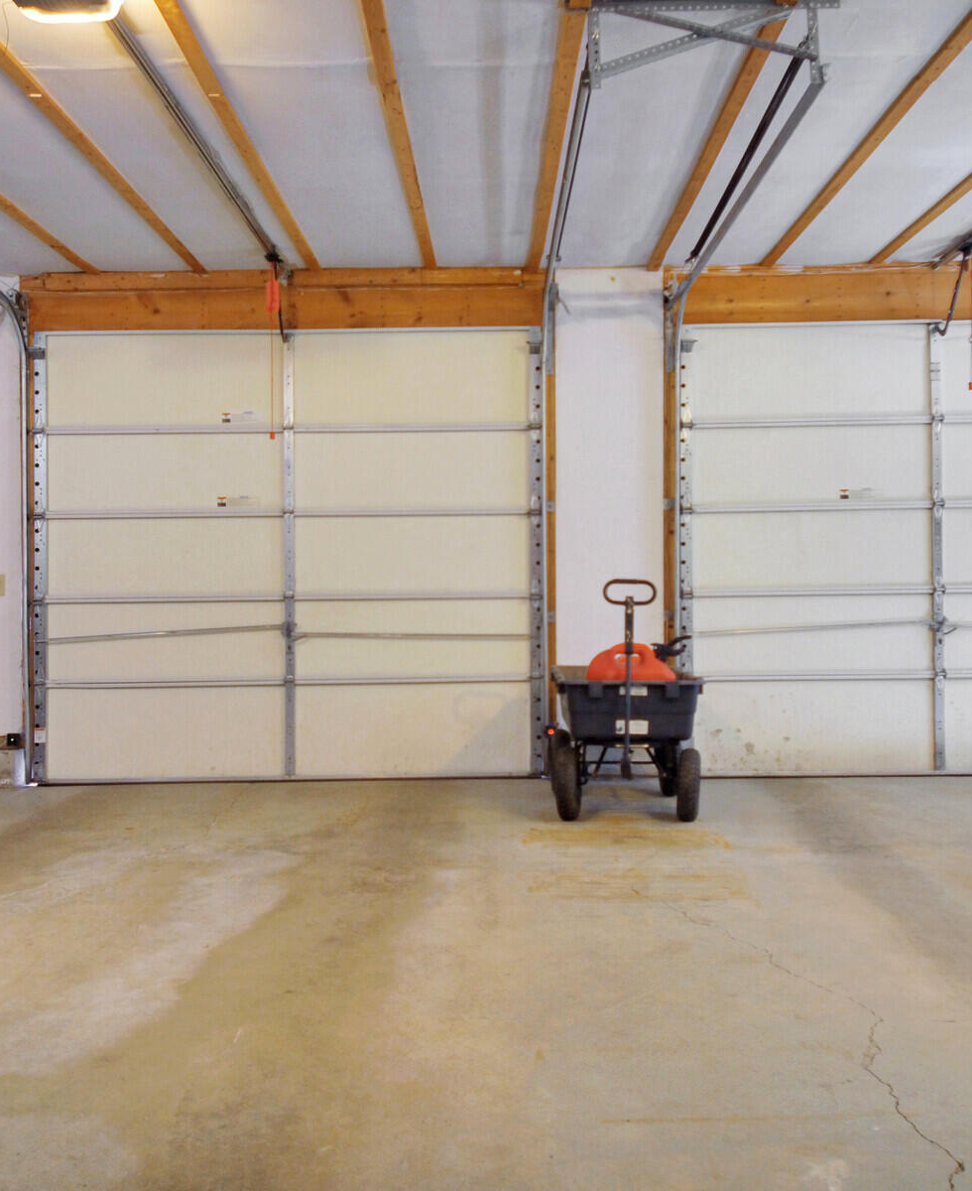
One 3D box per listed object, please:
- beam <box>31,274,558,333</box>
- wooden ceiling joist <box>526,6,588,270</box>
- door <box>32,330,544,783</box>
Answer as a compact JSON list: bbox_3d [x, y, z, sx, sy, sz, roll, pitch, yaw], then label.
[{"bbox_3d":[-1.114,-1.619,5.540,2.870,0.335,0.090,0,0,1],"label":"beam"},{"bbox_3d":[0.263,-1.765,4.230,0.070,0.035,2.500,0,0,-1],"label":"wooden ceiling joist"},{"bbox_3d":[-1.070,-0.208,5.465,2.745,2.440,0.060,0,0,1],"label":"door"}]

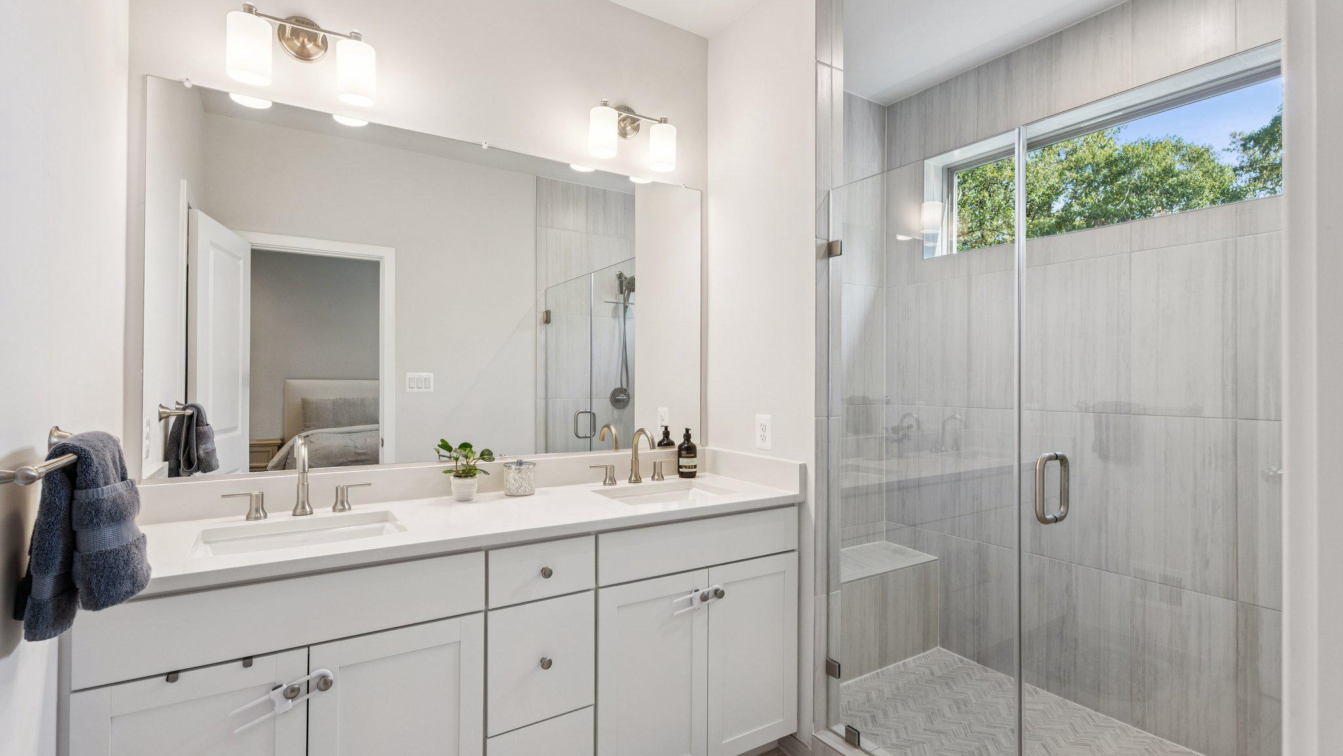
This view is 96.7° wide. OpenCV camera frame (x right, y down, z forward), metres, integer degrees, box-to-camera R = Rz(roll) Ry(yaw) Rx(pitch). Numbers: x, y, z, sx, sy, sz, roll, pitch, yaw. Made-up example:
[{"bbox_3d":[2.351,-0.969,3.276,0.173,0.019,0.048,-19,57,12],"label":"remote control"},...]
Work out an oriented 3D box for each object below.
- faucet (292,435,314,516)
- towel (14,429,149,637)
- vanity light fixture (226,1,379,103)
[{"bbox_3d":[-1.011,0.282,1.636,0.050,0.205,0.172,1,0,-32],"label":"faucet"},{"bbox_3d":[-0.947,0.230,0.960,0.130,0.288,0.255,1,0,-32],"label":"towel"},{"bbox_3d":[-1.030,-0.910,1.679,0.352,0.198,0.137,1,0,-32],"label":"vanity light fixture"}]

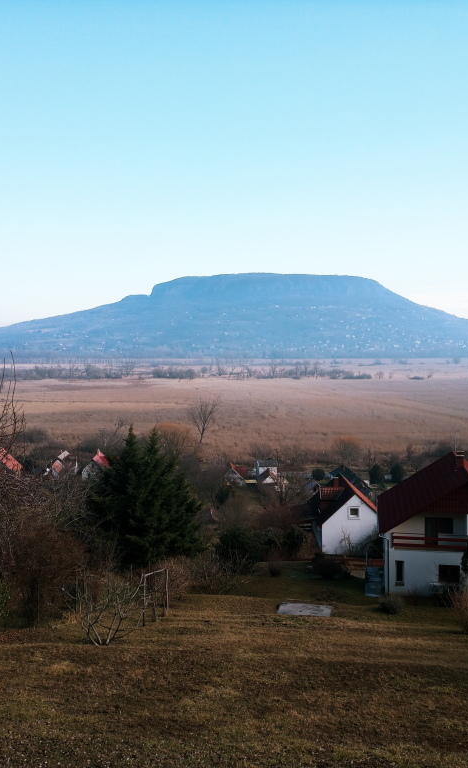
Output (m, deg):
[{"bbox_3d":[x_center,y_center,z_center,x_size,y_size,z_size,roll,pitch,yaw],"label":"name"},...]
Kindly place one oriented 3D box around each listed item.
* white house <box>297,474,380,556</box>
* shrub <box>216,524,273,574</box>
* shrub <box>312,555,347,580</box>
[{"bbox_3d":[10.165,11.701,76.738,6.677,5.256,12.359,0,2,1],"label":"white house"},{"bbox_3d":[0.754,11.924,59.500,4.023,3.663,3.800,0,2,0],"label":"shrub"},{"bbox_3d":[6.687,12.849,58.000,2.381,1.821,2.300,0,2,0],"label":"shrub"}]

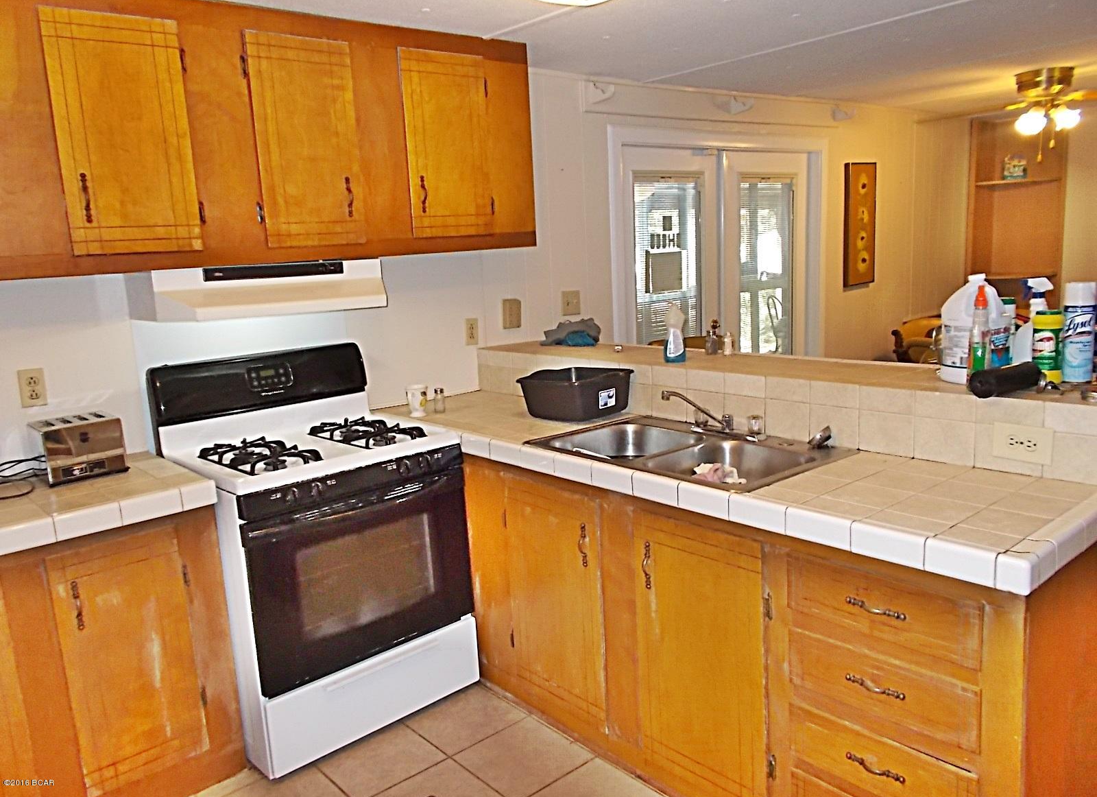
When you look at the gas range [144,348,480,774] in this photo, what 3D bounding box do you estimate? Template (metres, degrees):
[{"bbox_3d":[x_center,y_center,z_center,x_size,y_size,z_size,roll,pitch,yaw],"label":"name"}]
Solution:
[{"bbox_3d":[-0.763,0.458,2.810,0.764,1.194,0.650,-12,13,-40],"label":"gas range"}]

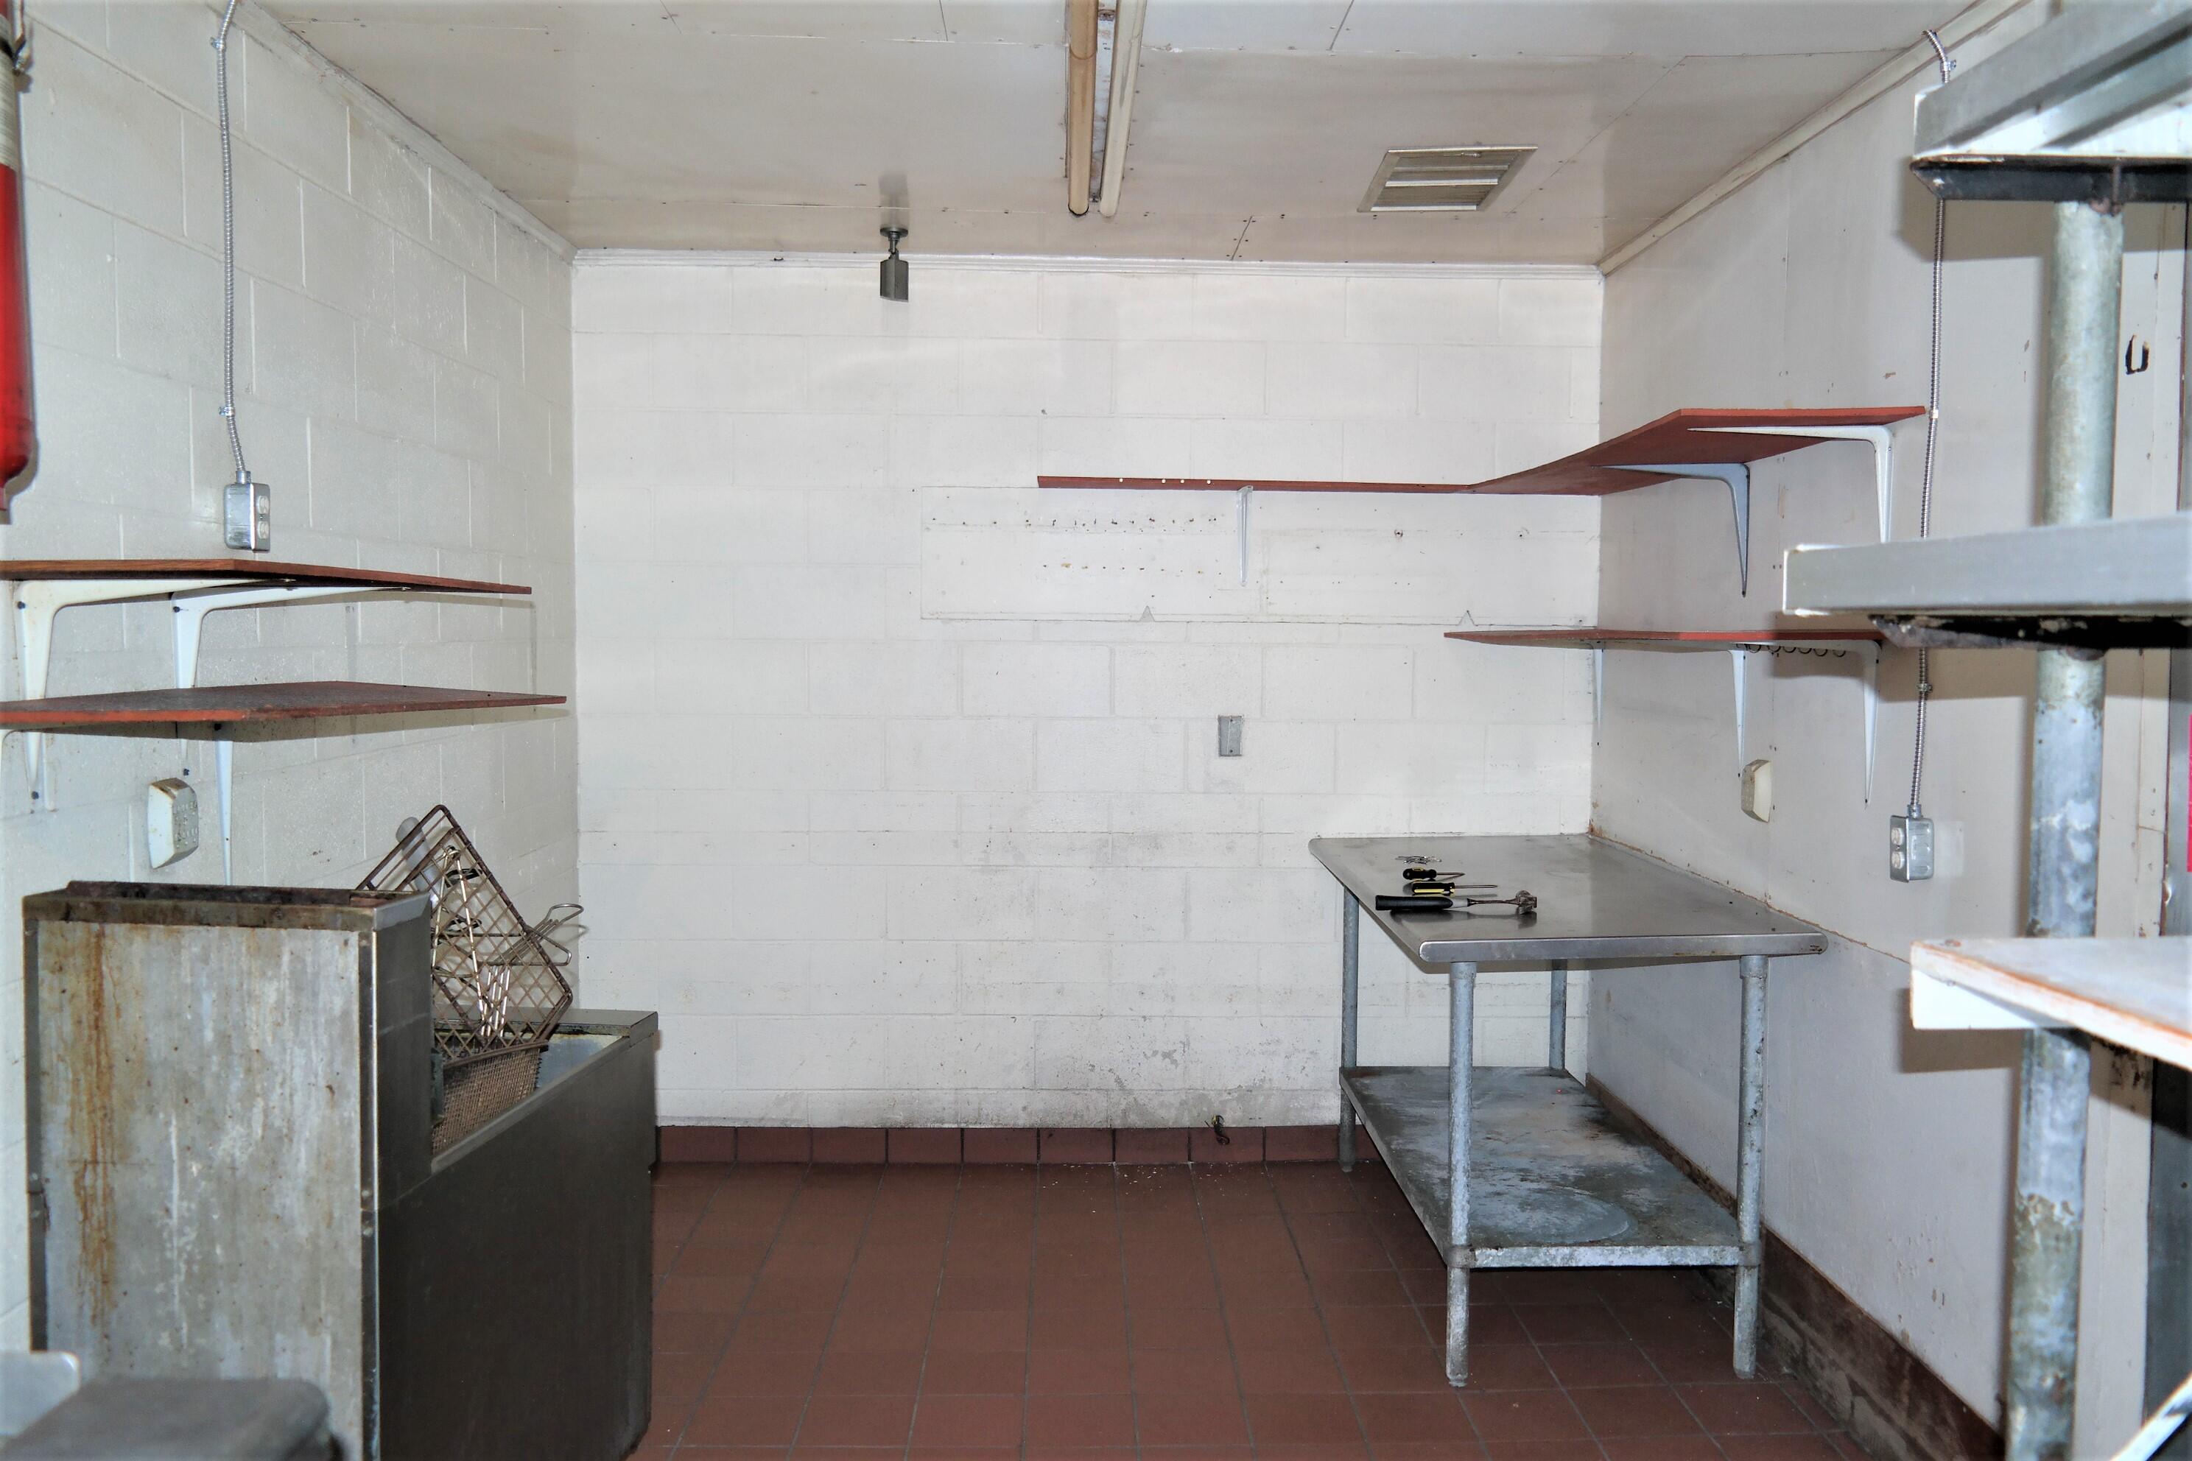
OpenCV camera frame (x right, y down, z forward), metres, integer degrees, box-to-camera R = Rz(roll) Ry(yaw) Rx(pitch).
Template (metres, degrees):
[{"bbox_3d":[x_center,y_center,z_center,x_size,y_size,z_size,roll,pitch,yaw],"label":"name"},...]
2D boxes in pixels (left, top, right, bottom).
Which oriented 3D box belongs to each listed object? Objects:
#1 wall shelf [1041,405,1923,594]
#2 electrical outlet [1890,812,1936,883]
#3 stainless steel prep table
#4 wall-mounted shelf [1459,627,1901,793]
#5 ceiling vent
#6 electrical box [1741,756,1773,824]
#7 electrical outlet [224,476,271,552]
[{"bbox_3d":[0.619,-0.451,3.577,1.500,0.300,1.675,0,3,-1],"label":"wall shelf"},{"bbox_3d":[1.362,0.194,2.741,0.048,0.106,0.058,0,3,-1],"label":"electrical outlet"},{"bbox_3d":[0.948,0.773,3.724,0.752,0.884,1.510,0,3,-1],"label":"stainless steel prep table"},{"bbox_3d":[1.171,-0.072,3.646,0.390,0.300,1.590,0,3,-1],"label":"wall-mounted shelf"},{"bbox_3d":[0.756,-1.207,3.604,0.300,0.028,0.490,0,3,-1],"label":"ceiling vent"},{"bbox_3d":[1.355,0.122,3.379,0.036,0.128,0.088,0,3,-1],"label":"electrical box"},{"bbox_3d":[-1.323,-0.334,2.565,0.051,0.106,0.056,0,3,-1],"label":"electrical outlet"}]

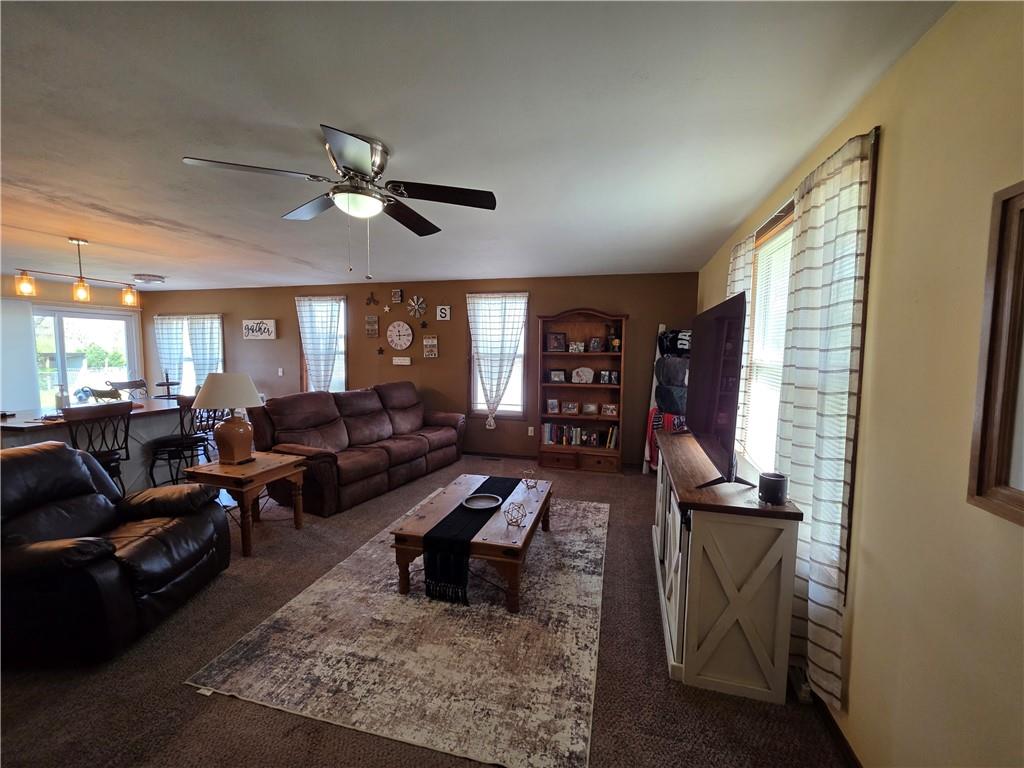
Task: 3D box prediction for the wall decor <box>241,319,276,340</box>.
[{"bbox_3d":[-3.824,-0.817,5.796,0.567,0.287,0.040,1,4,11],"label":"wall decor"}]

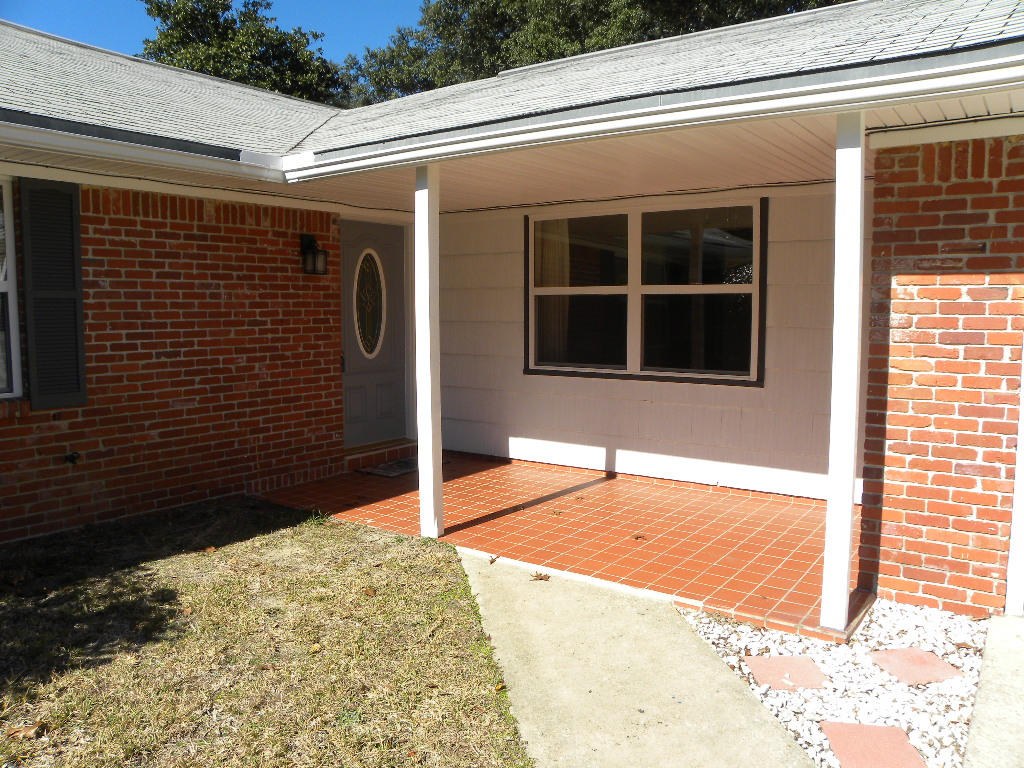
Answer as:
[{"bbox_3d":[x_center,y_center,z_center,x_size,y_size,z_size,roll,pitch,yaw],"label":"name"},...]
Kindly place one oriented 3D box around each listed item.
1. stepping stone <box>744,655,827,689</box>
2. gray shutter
[{"bbox_3d":[1.123,1.199,3.152,0.288,0.045,0.290,0,5,2],"label":"stepping stone"},{"bbox_3d":[-2.799,-0.543,4.717,0.035,1.376,0.313,4,6,36],"label":"gray shutter"}]

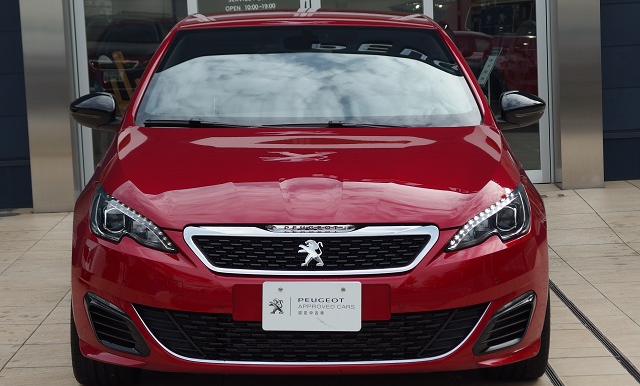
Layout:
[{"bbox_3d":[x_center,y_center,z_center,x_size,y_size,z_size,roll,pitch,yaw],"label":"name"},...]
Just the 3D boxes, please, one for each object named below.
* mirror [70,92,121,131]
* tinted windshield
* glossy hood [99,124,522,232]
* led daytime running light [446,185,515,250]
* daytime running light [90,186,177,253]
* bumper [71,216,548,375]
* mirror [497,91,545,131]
[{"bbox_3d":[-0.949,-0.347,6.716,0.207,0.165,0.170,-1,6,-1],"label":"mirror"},{"bbox_3d":[-0.049,-0.510,6.695,1.425,0.420,0.870,-1,6,-1],"label":"tinted windshield"},{"bbox_3d":[-0.036,-0.076,5.783,1.580,0.290,1.080,-1,6,-1],"label":"glossy hood"},{"bbox_3d":[0.575,0.094,5.572,0.290,0.180,0.340,-1,6,-1],"label":"led daytime running light"},{"bbox_3d":[-0.661,0.095,5.579,0.340,0.195,0.400,-1,6,-1],"label":"daytime running light"},{"bbox_3d":[-0.029,0.347,5.508,1.775,0.510,0.580,-1,6,-1],"label":"bumper"},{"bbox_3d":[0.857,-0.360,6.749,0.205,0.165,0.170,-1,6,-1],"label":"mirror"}]

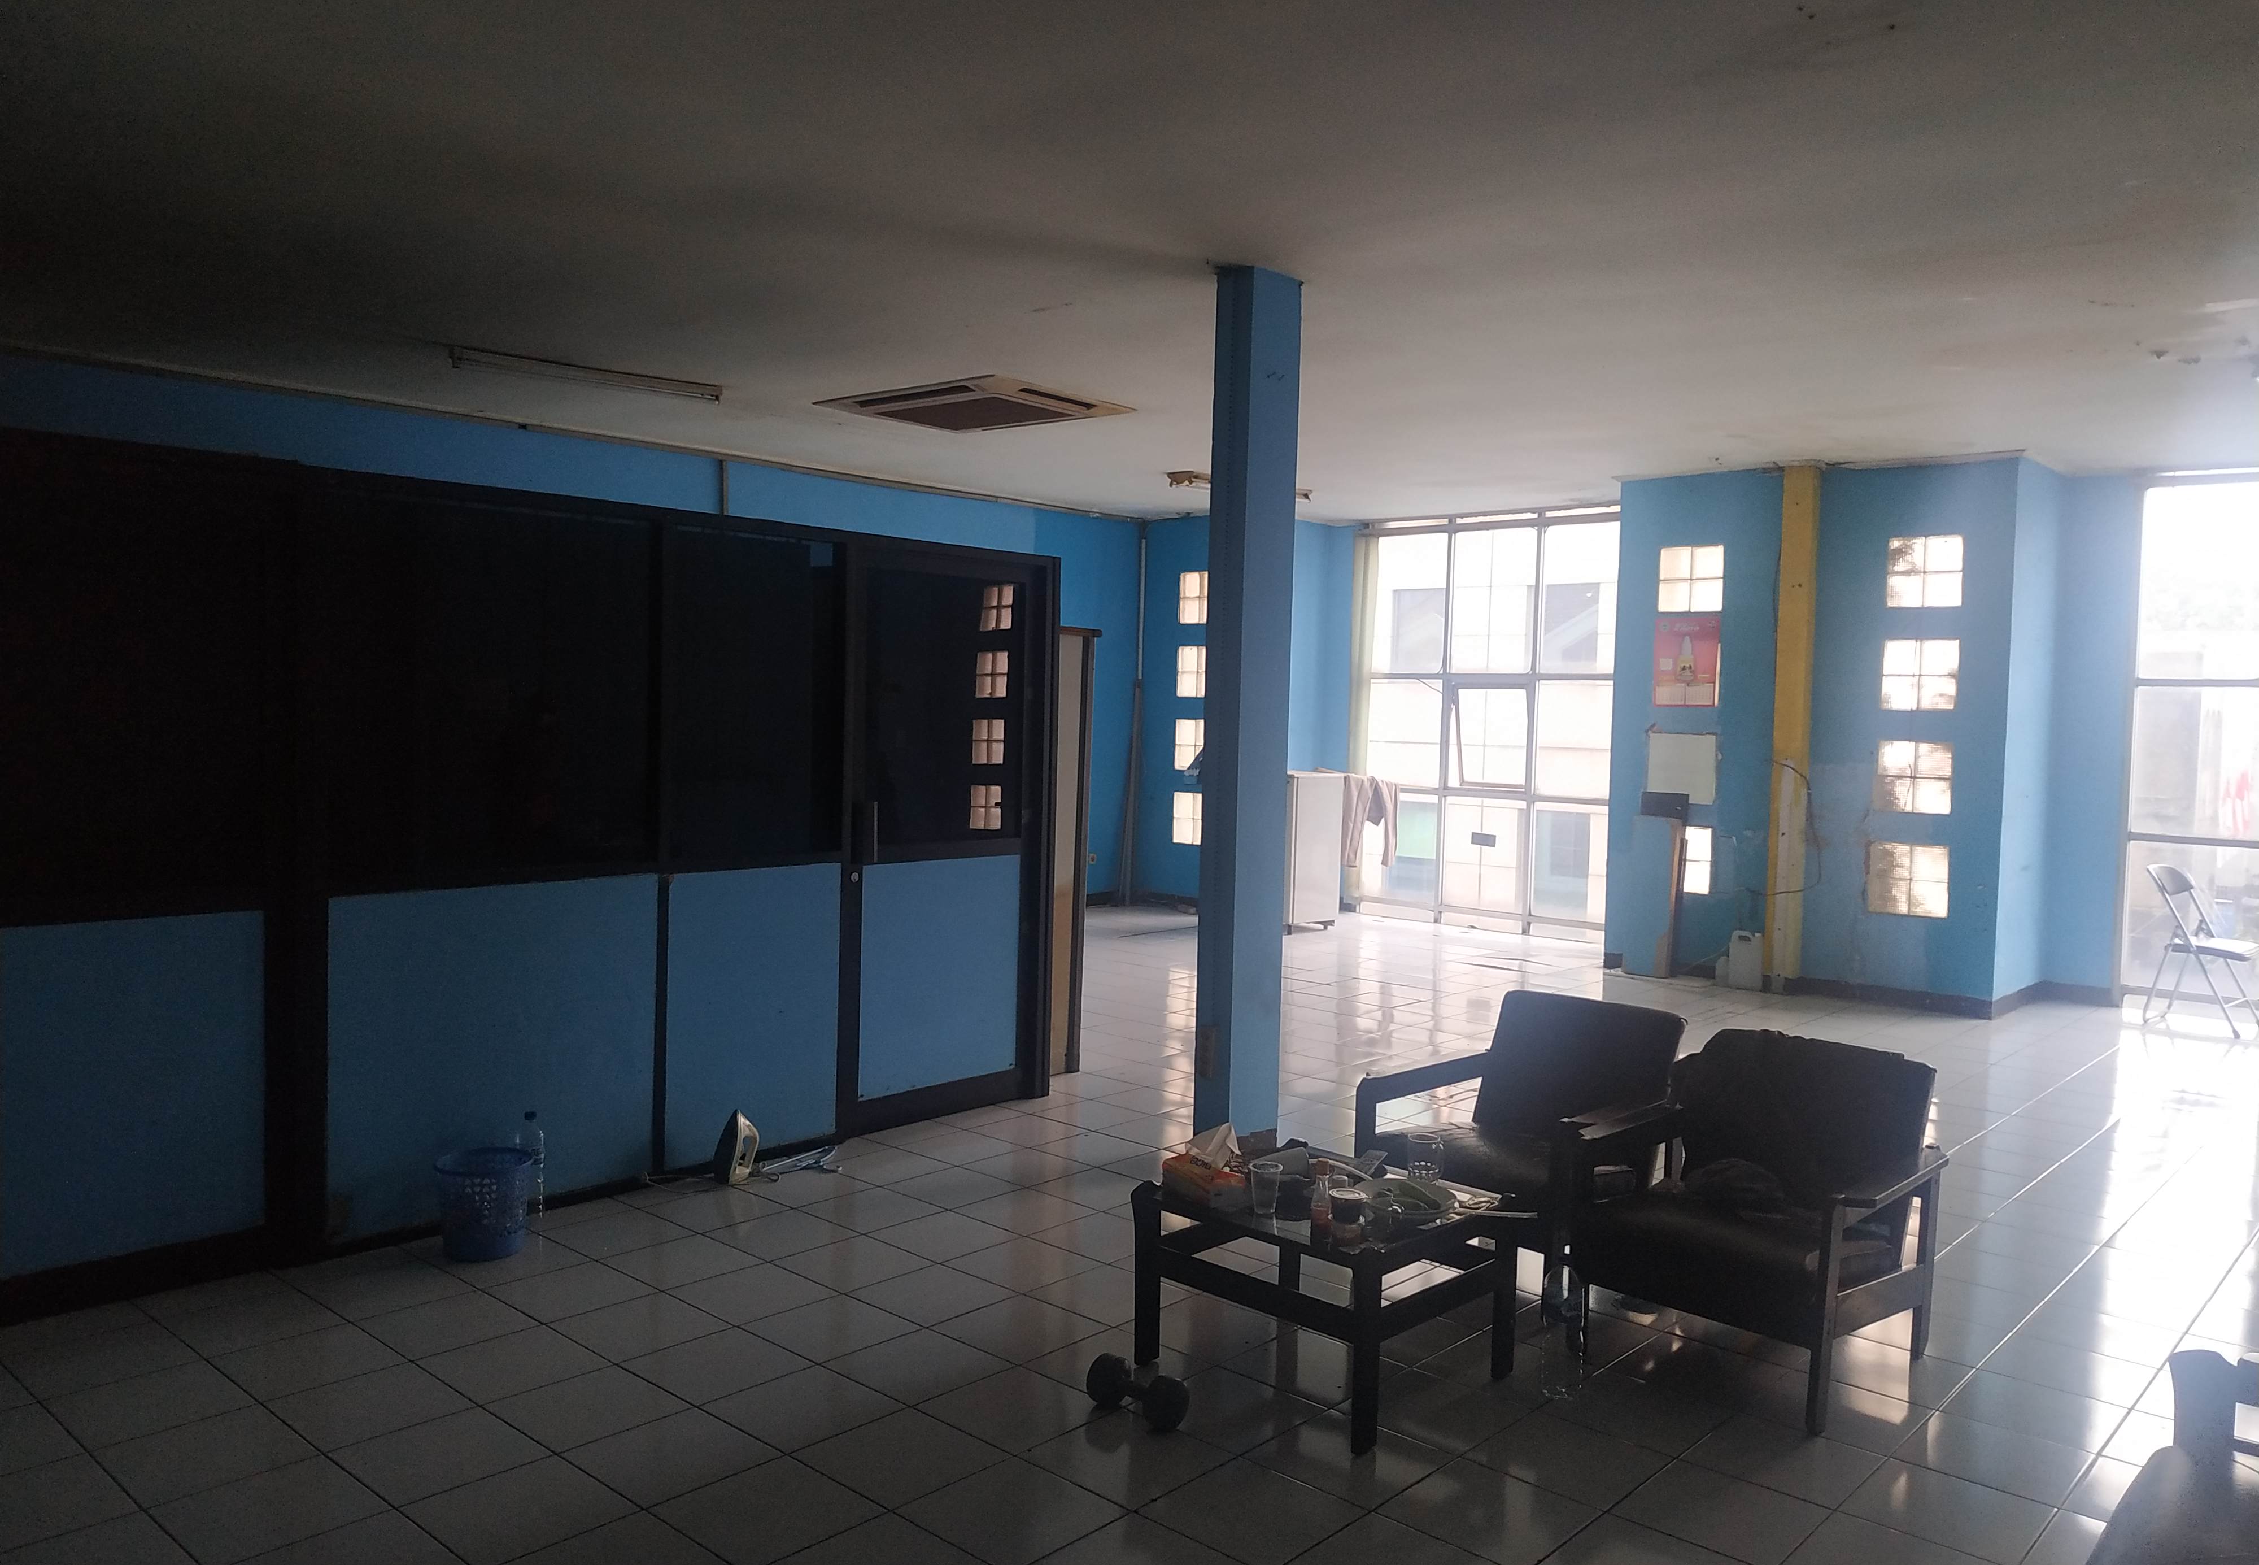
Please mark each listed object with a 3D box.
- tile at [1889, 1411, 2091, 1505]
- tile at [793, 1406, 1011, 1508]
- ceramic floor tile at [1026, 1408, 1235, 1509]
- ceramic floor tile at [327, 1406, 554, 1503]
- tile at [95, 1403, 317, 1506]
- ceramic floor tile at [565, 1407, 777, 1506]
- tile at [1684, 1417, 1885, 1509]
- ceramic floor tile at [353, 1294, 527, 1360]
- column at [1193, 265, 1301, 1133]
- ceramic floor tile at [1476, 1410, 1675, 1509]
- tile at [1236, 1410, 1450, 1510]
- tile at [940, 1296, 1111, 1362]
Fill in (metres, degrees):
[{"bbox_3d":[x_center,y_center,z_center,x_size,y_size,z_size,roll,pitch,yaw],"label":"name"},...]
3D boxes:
[{"bbox_3d":[1.688,1.321,3.057,0.300,0.010,0.300,3,2,42],"label":"tile"},{"bbox_3d":[-0.458,1.351,3.136,0.300,0.010,0.300,4,4,42],"label":"tile"},{"bbox_3d":[-0.006,1.280,2.970,0.297,0.010,0.297,3,2,42],"label":"ceramic floor tile"},{"bbox_3d":[-1.274,1.248,2.899,0.300,0.010,0.300,3,2,42],"label":"ceramic floor tile"},{"bbox_3d":[-1.692,1.238,2.878,0.300,0.010,0.300,3,2,42],"label":"tile"},{"bbox_3d":[-0.852,1.257,2.919,0.297,0.010,0.297,3,2,42],"label":"ceramic floor tile"},{"bbox_3d":[1.349,1.391,3.217,0.300,0.010,0.300,4,4,42],"label":"tile"},{"bbox_3d":[-1.529,1.222,3.518,0.300,0.010,0.300,3,2,42],"label":"ceramic floor tile"},{"bbox_3d":[0.373,-0.157,4.973,0.140,2.830,0.235,4,4,42],"label":"column"},{"bbox_3d":[0.841,1.303,3.022,0.297,0.010,0.297,3,2,42],"label":"ceramic floor tile"},{"bbox_3d":[0.446,1.371,3.177,0.300,0.010,0.300,4,4,42],"label":"tile"},{"bbox_3d":[-0.247,1.255,3.589,0.300,0.010,0.300,3,2,42],"label":"tile"}]

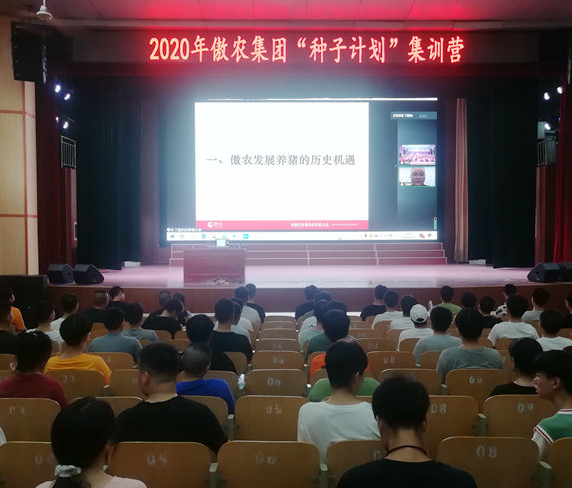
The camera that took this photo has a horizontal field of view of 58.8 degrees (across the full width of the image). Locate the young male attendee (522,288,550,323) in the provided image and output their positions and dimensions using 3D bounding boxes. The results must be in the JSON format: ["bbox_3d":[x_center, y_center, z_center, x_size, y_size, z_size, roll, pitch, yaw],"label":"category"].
[{"bbox_3d":[3.505,1.234,7.299,0.490,1.256,0.680,0,2,0],"label":"young male attendee"}]

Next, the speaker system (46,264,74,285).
[{"bbox_3d":[-5.476,0.746,12.400,0.600,0.450,0.480,0,1,32],"label":"speaker system"}]

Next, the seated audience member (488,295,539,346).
[{"bbox_3d":[2.623,1.240,6.126,0.550,1.313,0.750,0,1,0],"label":"seated audience member"}]

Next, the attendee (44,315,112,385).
[{"bbox_3d":[-1.710,1.220,4.387,0.520,1.292,0.720,0,2,0],"label":"attendee"}]

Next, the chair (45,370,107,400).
[{"bbox_3d":[-1.658,1.420,4.251,0.520,0.850,0.540,0,2,0],"label":"chair"}]

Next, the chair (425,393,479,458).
[{"bbox_3d":[0.992,1.387,3.514,0.520,0.840,0.500,0,2,0],"label":"chair"}]

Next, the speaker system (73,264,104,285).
[{"bbox_3d":[-5.145,0.789,13.200,0.540,0.470,0.580,1,2,36],"label":"speaker system"}]

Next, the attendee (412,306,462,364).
[{"bbox_3d":[1.494,1.237,5.173,0.490,1.265,0.720,0,2,0],"label":"attendee"}]

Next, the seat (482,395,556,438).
[{"bbox_3d":[1.542,1.398,3.584,0.530,0.830,0.550,0,1,0],"label":"seat"}]

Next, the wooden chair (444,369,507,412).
[{"bbox_3d":[1.518,1.407,4.278,0.520,0.840,0.500,0,2,0],"label":"wooden chair"}]

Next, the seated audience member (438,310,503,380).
[{"bbox_3d":[1.512,1.184,4.388,0.530,1.319,0.720,0,2,0],"label":"seated audience member"}]

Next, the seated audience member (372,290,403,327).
[{"bbox_3d":[1.422,1.256,7.298,0.490,1.236,0.680,0,2,0],"label":"seated audience member"}]

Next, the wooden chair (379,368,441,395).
[{"bbox_3d":[0.984,1.406,4.251,0.520,0.850,0.540,0,2,0],"label":"wooden chair"}]

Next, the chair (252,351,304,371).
[{"bbox_3d":[-0.076,1.461,5.185,0.530,0.830,0.500,0,1,0],"label":"chair"}]

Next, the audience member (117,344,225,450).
[{"bbox_3d":[-0.600,1.151,2.908,0.560,1.294,0.680,0,2,0],"label":"audience member"}]

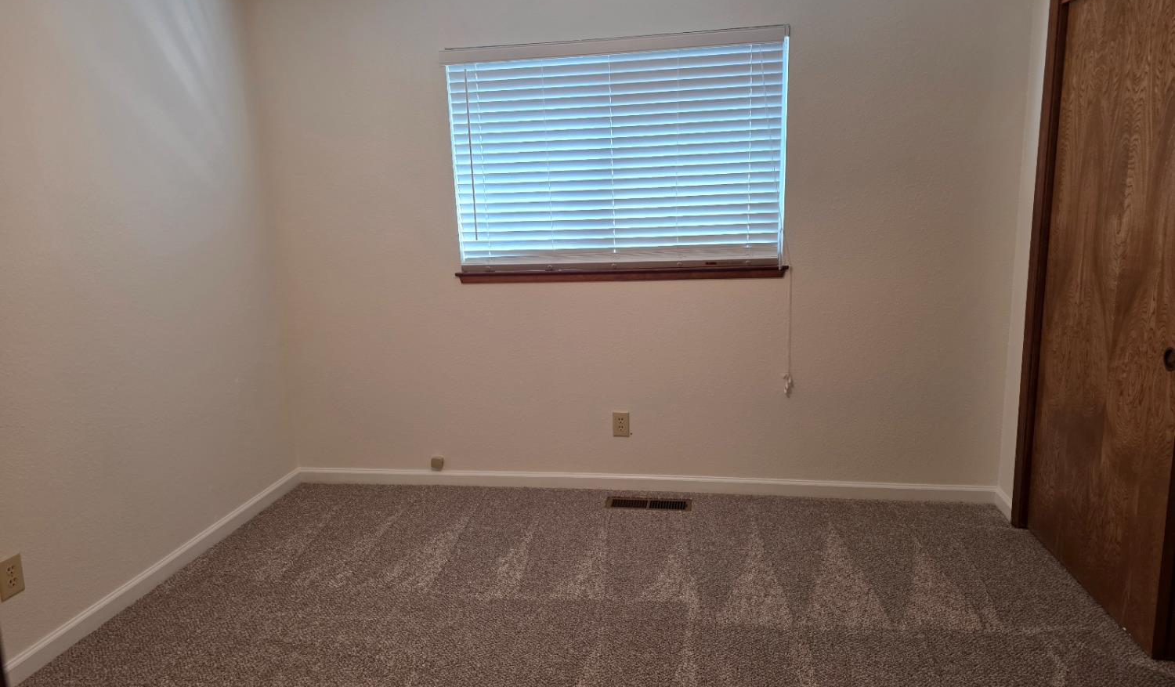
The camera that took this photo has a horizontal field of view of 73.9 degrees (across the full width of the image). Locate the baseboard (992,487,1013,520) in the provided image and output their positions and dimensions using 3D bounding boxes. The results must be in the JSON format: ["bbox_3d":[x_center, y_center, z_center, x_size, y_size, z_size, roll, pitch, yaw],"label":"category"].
[{"bbox_3d":[1.769,0.686,3.311,0.015,0.080,0.201,0,11,9],"label":"baseboard"}]

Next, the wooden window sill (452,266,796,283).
[{"bbox_3d":[0.136,-0.309,3.502,1.485,0.053,0.080,0,11,9],"label":"wooden window sill"}]

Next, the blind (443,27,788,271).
[{"bbox_3d":[0.107,-0.810,3.396,1.469,0.964,0.065,0,11,9],"label":"blind"}]

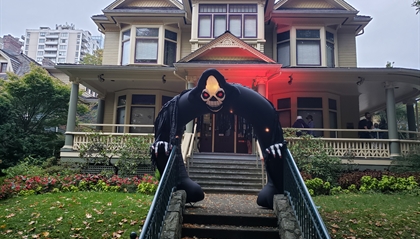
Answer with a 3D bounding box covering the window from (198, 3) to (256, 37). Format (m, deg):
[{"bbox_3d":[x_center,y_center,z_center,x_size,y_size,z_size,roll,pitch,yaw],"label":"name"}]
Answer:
[{"bbox_3d":[0.685,-3.799,12.475,2.400,1.500,0.450,1,-9,3],"label":"window"}]

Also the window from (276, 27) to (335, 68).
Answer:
[{"bbox_3d":[4.441,-3.230,14.450,2.750,1.950,0.700,1,-9,3],"label":"window"}]

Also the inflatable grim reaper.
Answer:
[{"bbox_3d":[0.160,0.295,6.844,2.900,2.950,1.300,1,-9,5],"label":"inflatable grim reaper"}]

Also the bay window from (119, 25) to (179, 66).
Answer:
[{"bbox_3d":[-2.920,-3.370,14.792,2.750,1.950,0.700,1,-9,3],"label":"bay window"}]

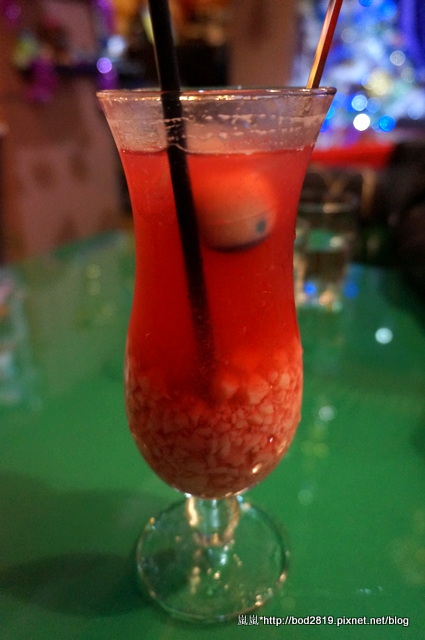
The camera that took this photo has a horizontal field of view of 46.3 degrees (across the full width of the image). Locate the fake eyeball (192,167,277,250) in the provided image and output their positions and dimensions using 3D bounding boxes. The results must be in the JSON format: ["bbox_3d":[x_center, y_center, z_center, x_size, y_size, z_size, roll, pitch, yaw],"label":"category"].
[{"bbox_3d":[0.008,-0.039,0.176,0.028,0.028,0.028,4,32,-3],"label":"fake eyeball"}]

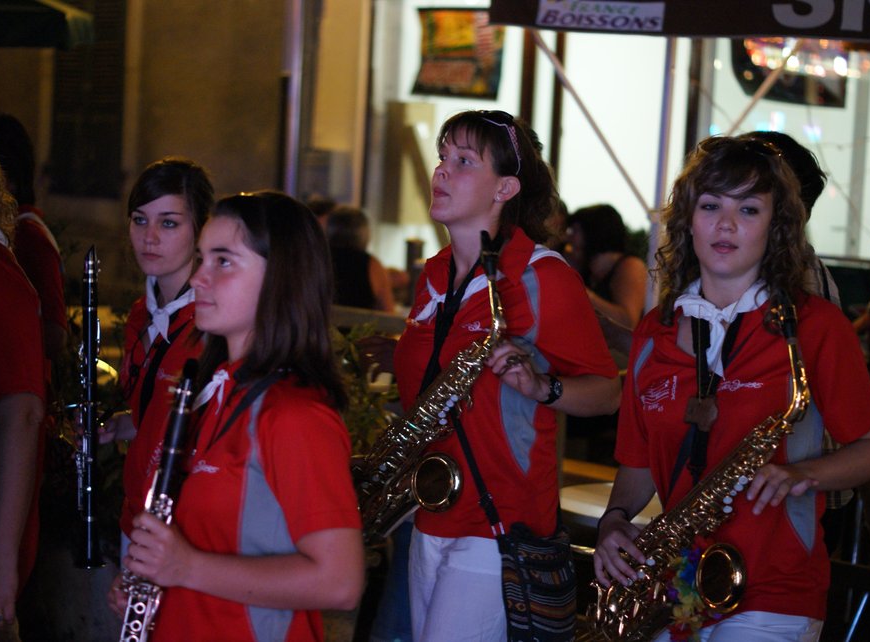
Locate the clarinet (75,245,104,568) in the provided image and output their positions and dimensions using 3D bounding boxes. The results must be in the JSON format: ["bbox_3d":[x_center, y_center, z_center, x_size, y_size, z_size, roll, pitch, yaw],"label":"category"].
[{"bbox_3d":[-0.692,0.172,4.020,0.080,0.660,0.080,-1,3,-22],"label":"clarinet"}]

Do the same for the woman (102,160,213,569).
[{"bbox_3d":[-0.641,0.483,4.130,0.460,1.640,0.420,9,8,43],"label":"woman"}]

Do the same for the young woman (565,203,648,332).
[{"bbox_3d":[0.507,0.169,7.867,0.700,1.270,0.500,-1,7,-30],"label":"young woman"}]

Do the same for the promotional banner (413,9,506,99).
[{"bbox_3d":[0.123,-1.374,10.300,0.460,0.450,0.030,4,6,9],"label":"promotional banner"}]

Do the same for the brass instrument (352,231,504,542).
[{"bbox_3d":[-0.038,0.200,4.150,0.170,0.680,0.350,28,19,-39],"label":"brass instrument"}]

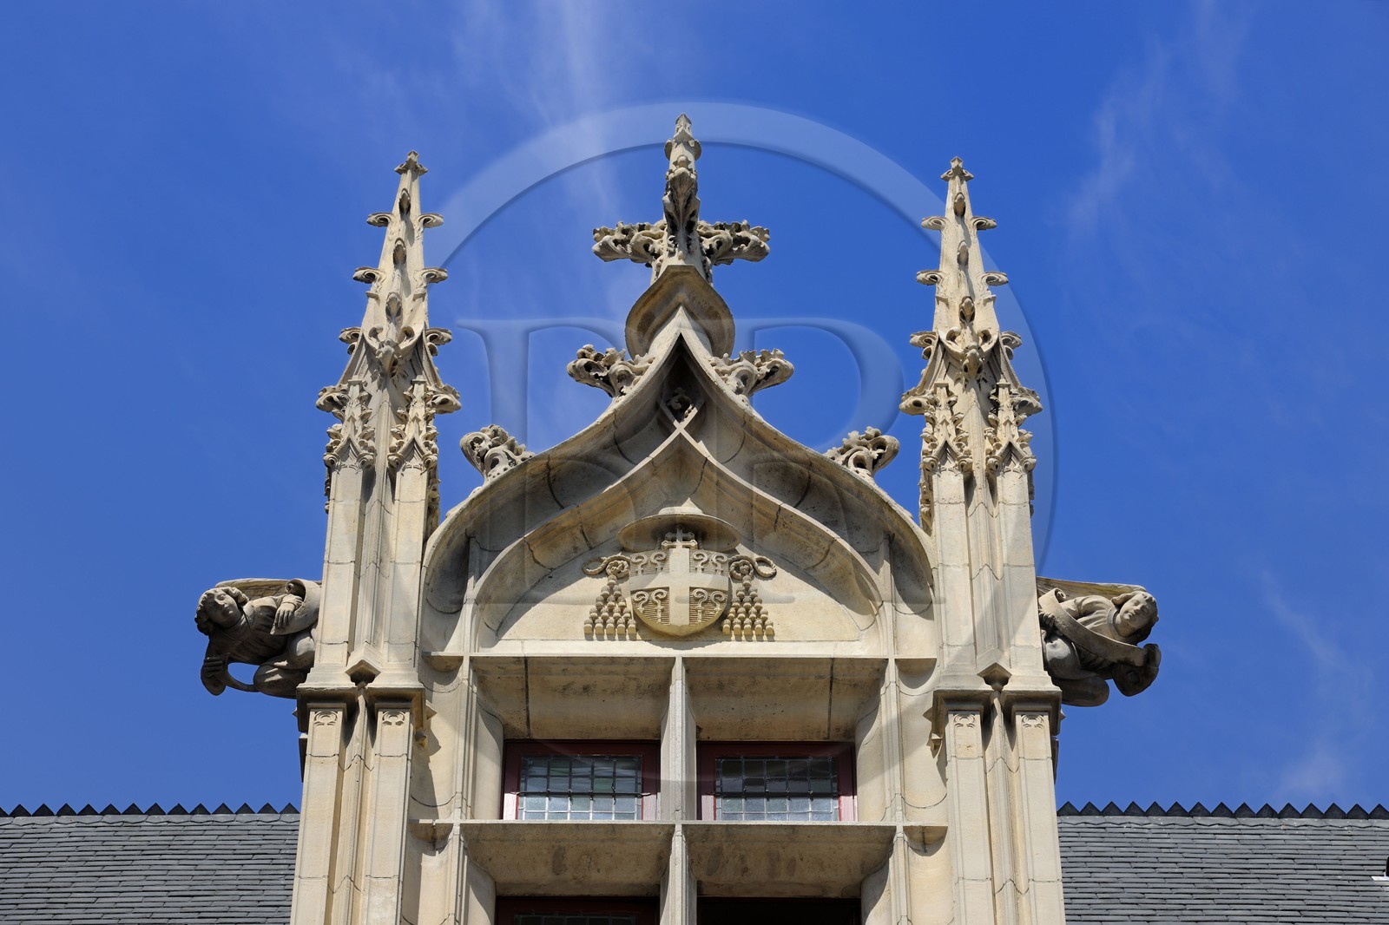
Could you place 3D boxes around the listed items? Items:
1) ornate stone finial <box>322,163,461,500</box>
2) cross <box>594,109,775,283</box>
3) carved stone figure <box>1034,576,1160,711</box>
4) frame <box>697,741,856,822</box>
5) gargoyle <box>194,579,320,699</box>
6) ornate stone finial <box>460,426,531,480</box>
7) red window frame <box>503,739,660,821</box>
[{"bbox_3d":[-1.320,-0.548,21.287,0.613,2.764,0.613,0,-50,0],"label":"ornate stone finial"},{"bbox_3d":[-0.063,-1.232,22.238,0.802,1.280,0.761,0,-50,0],"label":"cross"},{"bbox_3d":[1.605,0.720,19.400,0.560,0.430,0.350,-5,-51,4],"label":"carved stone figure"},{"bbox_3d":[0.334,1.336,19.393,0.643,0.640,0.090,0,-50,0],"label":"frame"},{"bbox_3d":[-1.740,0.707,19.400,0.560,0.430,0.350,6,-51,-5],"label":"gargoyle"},{"bbox_3d":[-0.852,-0.042,20.728,0.290,0.260,0.220,0,-50,0],"label":"ornate stone finial"},{"bbox_3d":[-0.460,1.336,19.389,0.638,0.640,0.090,0,-50,0],"label":"red window frame"}]

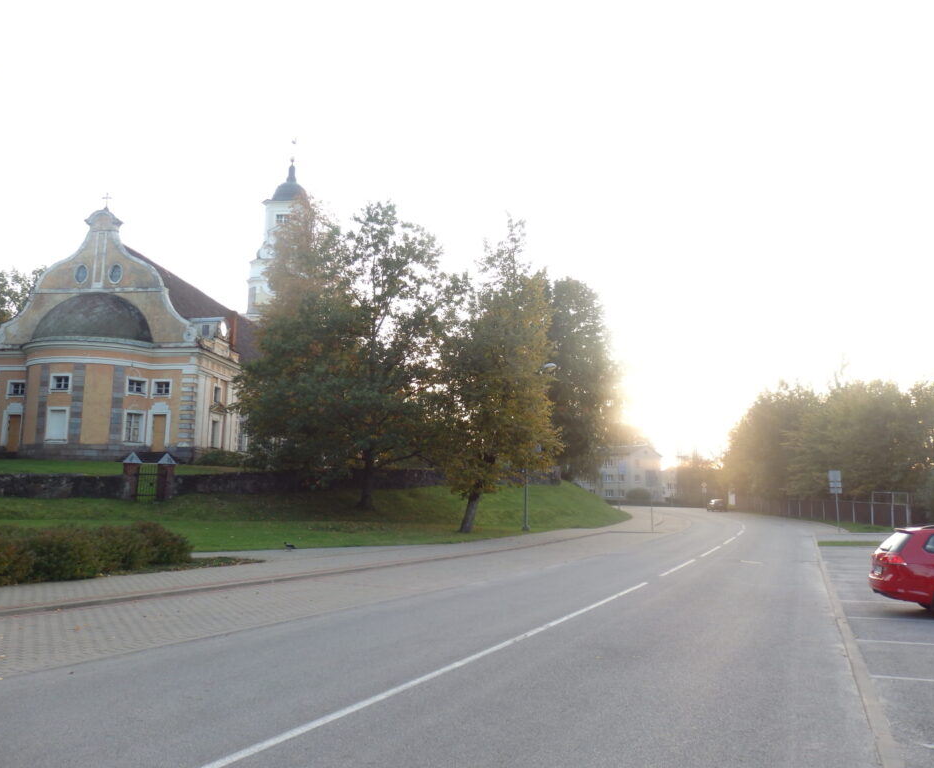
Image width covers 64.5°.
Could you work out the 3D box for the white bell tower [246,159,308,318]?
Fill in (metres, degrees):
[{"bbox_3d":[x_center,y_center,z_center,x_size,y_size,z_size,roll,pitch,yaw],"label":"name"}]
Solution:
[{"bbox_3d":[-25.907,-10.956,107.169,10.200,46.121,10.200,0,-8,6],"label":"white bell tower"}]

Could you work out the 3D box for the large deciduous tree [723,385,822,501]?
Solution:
[{"bbox_3d":[32.009,6.558,77.932,10.117,13.566,9.500,1,-8,0],"label":"large deciduous tree"}]

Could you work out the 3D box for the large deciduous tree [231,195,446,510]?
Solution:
[{"bbox_3d":[-7.515,-1.979,44.295,12.699,18.849,11.800,1,-8,0],"label":"large deciduous tree"}]

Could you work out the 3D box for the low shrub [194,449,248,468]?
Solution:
[{"bbox_3d":[-19.244,5.853,58.108,4.400,1.565,2.800,1,-8,0],"label":"low shrub"}]

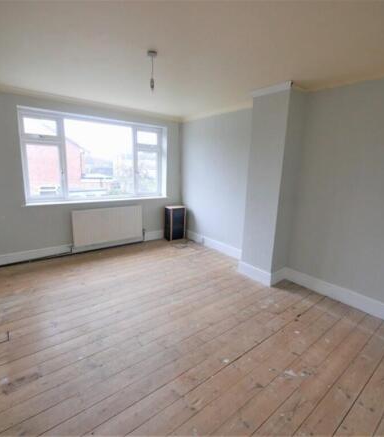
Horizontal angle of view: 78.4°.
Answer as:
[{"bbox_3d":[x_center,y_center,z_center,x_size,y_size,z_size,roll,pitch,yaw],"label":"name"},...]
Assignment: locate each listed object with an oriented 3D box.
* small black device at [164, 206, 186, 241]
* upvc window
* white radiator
[{"bbox_3d":[-0.353,0.101,4.834,0.332,0.640,0.224,-7,15,-37],"label":"small black device"},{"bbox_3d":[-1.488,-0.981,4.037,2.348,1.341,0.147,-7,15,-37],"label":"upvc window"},{"bbox_3d":[-1.429,0.117,4.114,1.197,0.605,0.091,-7,15,-37],"label":"white radiator"}]

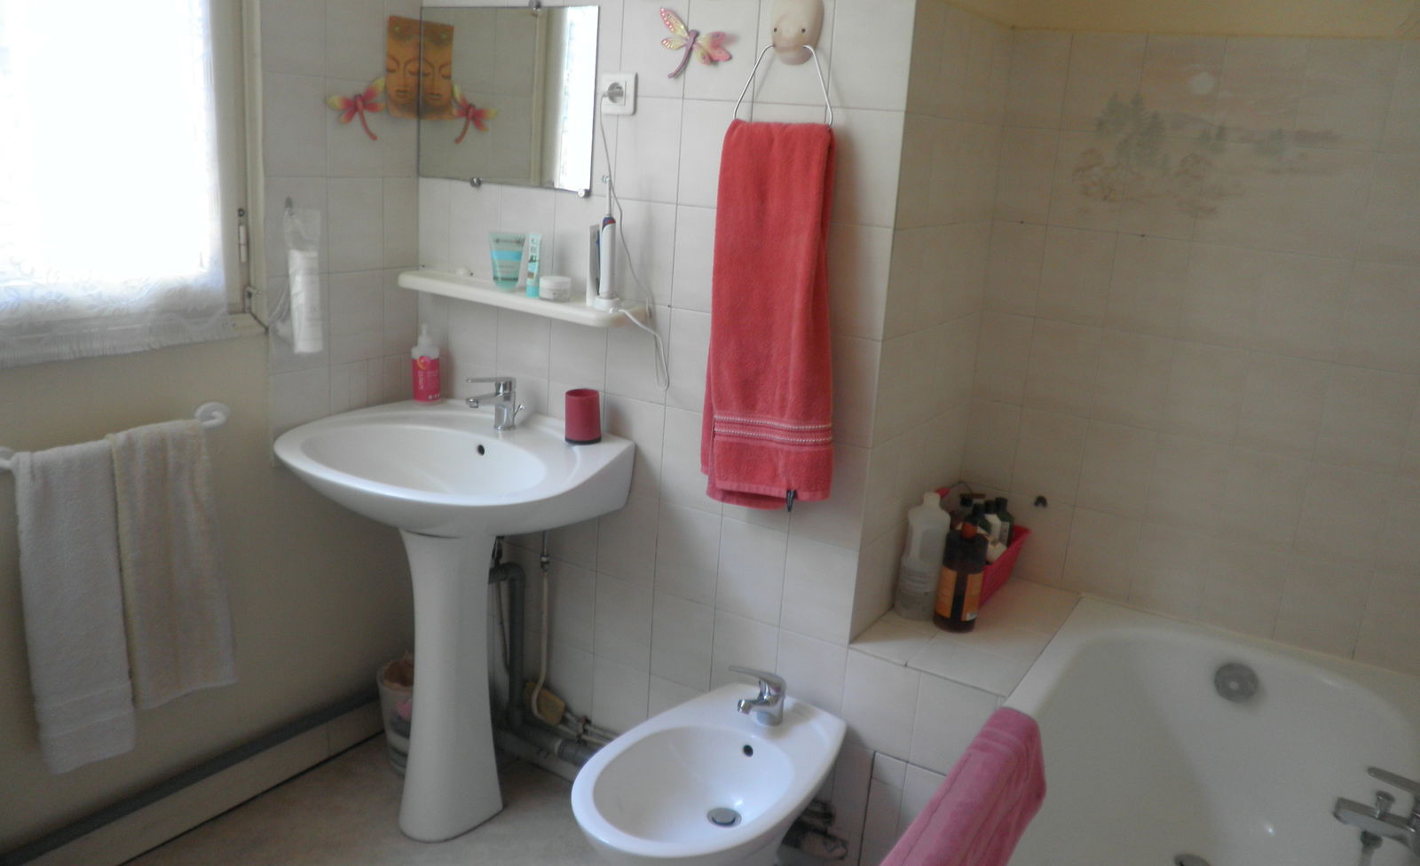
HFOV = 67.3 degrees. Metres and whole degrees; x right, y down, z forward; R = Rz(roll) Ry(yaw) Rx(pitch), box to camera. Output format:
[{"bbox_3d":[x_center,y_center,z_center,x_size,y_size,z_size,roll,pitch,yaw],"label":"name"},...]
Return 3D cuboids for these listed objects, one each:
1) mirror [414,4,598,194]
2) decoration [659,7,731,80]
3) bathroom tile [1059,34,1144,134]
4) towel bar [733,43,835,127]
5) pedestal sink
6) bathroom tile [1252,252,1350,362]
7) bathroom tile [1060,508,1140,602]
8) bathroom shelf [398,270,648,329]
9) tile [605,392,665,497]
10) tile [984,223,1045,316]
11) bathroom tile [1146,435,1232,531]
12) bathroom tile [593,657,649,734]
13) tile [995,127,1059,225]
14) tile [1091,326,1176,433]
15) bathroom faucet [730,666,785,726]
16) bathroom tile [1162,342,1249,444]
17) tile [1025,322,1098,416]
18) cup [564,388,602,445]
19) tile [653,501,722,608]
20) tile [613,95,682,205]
[{"bbox_3d":[-0.437,-0.704,2.227,0.490,0.365,0.010,12,17,29],"label":"mirror"},{"bbox_3d":[-0.029,-0.729,1.997,0.153,0.130,0.025,12,17,28],"label":"decoration"},{"bbox_3d":[0.797,-0.709,2.156,0.150,0.200,0.010,13,18,31],"label":"bathroom tile"},{"bbox_3d":[0.130,-0.604,1.858,0.201,0.140,0.025,12,17,28],"label":"towel bar"},{"bbox_3d":[-0.554,0.420,2.226,0.638,0.854,0.563,13,18,28],"label":"pedestal sink"},{"bbox_3d":[1.159,-0.248,2.081,0.150,0.200,0.010,12,17,28],"label":"bathroom tile"},{"bbox_3d":[0.887,0.274,2.419,0.148,0.201,0.010,12,17,28],"label":"bathroom tile"},{"bbox_3d":[-0.406,-0.285,2.223,0.578,0.034,0.136,13,18,28],"label":"bathroom shelf"},{"bbox_3d":[-0.158,0.026,2.232,0.149,0.201,0.010,13,18,28],"label":"tile"},{"bbox_3d":[0.686,-0.366,2.399,0.116,0.201,0.010,12,17,28],"label":"tile"},{"bbox_3d":[1.007,0.106,2.243,0.149,0.200,0.010,12,17,29],"label":"bathroom tile"},{"bbox_3d":[-0.204,0.614,2.421,0.148,0.201,0.010,12,17,28],"label":"bathroom tile"},{"bbox_3d":[0.679,-0.550,2.289,0.118,0.200,0.010,12,17,29],"label":"tile"},{"bbox_3d":[0.891,-0.111,2.249,0.149,0.201,0.010,13,18,29],"label":"tile"},{"bbox_3d":[0.087,0.501,2.036,0.147,0.148,0.048,-11,21,-43],"label":"bathroom faucet"},{"bbox_3d":[1.018,-0.085,2.190,0.149,0.200,0.010,12,17,29],"label":"bathroom tile"},{"bbox_3d":[0.773,-0.141,2.337,0.150,0.200,0.010,12,17,28],"label":"tile"},{"bbox_3d":[-0.260,-0.033,2.209,0.074,0.101,0.074,1,15,-10],"label":"cup"},{"bbox_3d":[-0.043,0.247,2.215,0.150,0.200,0.010,12,17,28],"label":"tile"},{"bbox_3d":[-0.118,-0.559,2.112,0.148,0.201,0.010,12,17,28],"label":"tile"}]

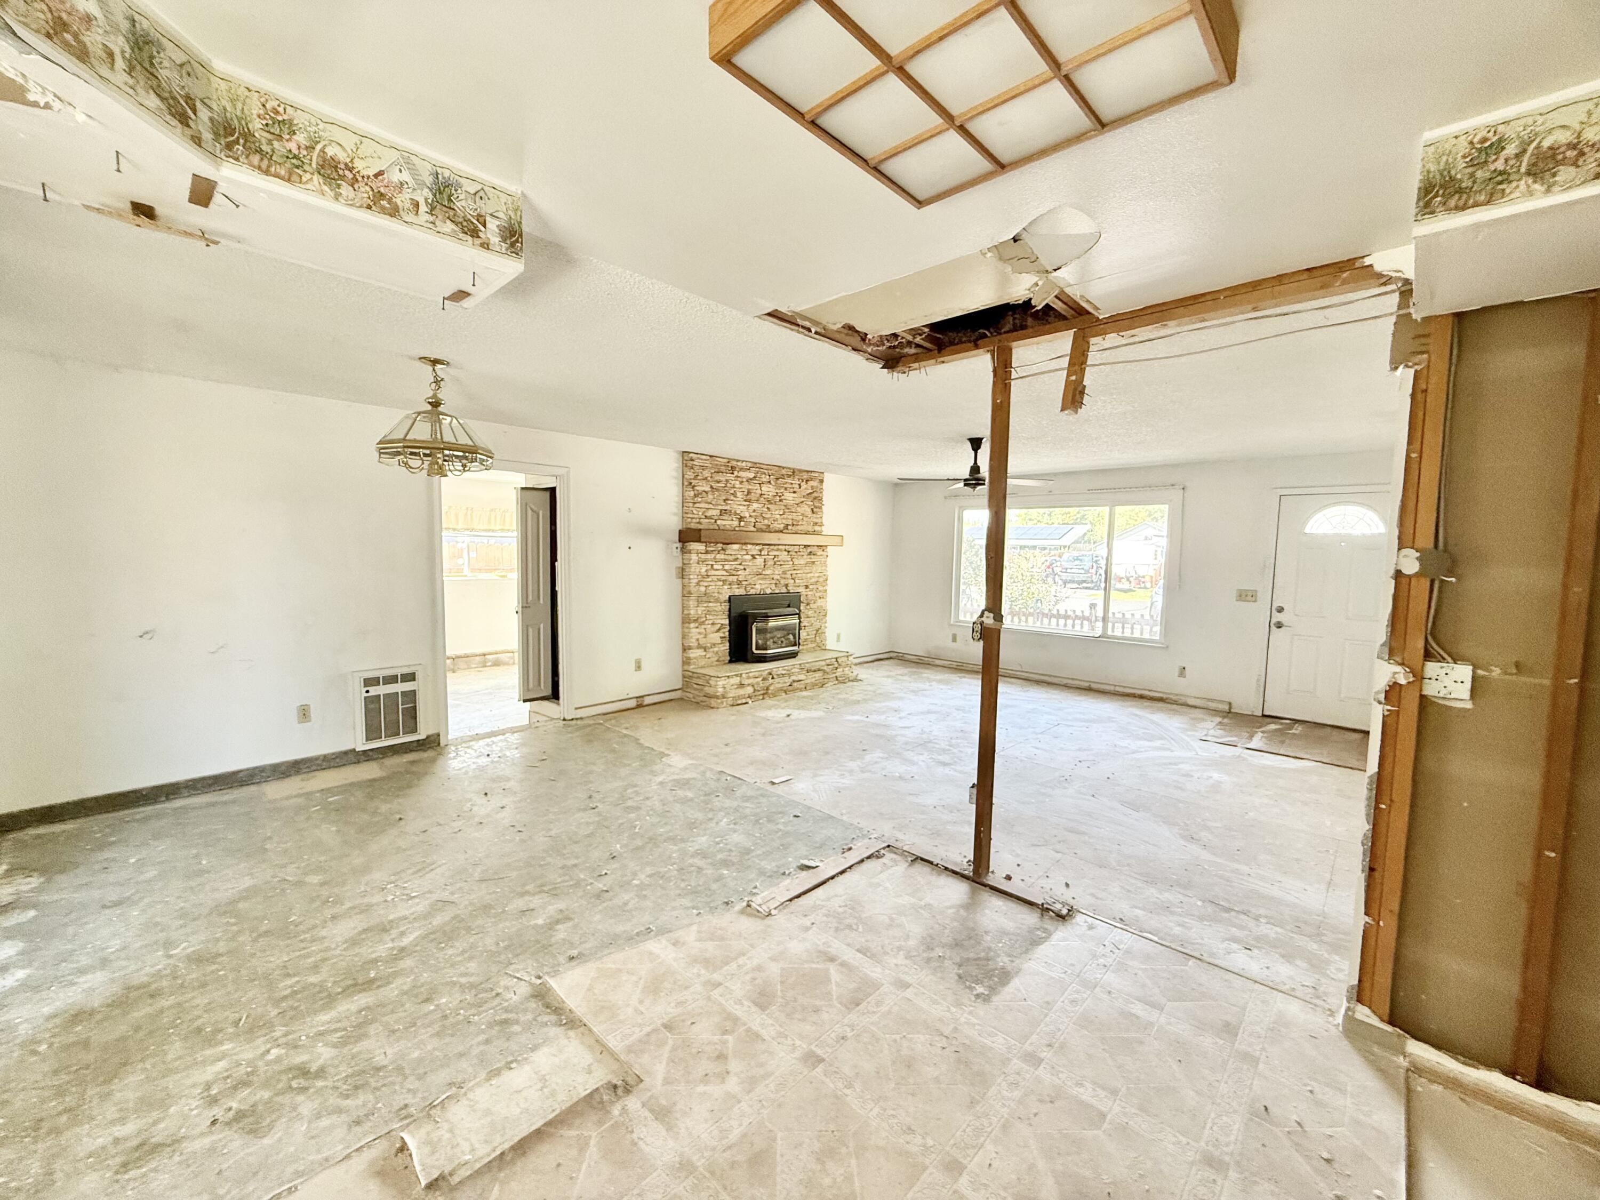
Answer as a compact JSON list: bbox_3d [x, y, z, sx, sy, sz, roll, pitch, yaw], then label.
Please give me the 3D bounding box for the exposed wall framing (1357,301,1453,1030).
[{"bbox_3d":[1.860,0.204,1.993,0.078,2.243,0.090,5,6,42],"label":"exposed wall framing"}]

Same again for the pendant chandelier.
[{"bbox_3d":[-1.836,-0.909,3.263,0.520,0.574,0.520,5,6,42],"label":"pendant chandelier"}]

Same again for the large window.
[{"bbox_3d":[2.864,-0.376,7.364,2.426,1.474,0.090,5,6,42],"label":"large window"}]

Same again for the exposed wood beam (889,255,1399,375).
[{"bbox_3d":[1.129,-1.070,2.583,1.831,0.072,0.090,5,6,42],"label":"exposed wood beam"}]

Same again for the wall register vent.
[{"bbox_3d":[-2.841,0.745,4.495,0.033,0.543,0.423,5,6,42],"label":"wall register vent"}]

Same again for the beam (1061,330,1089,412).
[{"bbox_3d":[1.115,-0.910,2.606,0.038,0.329,0.090,14,12,41],"label":"beam"}]

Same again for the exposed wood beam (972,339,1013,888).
[{"bbox_3d":[0.866,0.090,2.899,0.037,2.368,0.090,5,6,42],"label":"exposed wood beam"}]

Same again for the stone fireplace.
[{"bbox_3d":[-0.240,-0.252,6.890,0.538,2.401,2.153,5,6,42],"label":"stone fireplace"}]

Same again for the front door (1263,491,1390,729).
[{"bbox_3d":[4.714,0.095,5.690,0.913,2.039,0.052,5,6,42],"label":"front door"}]

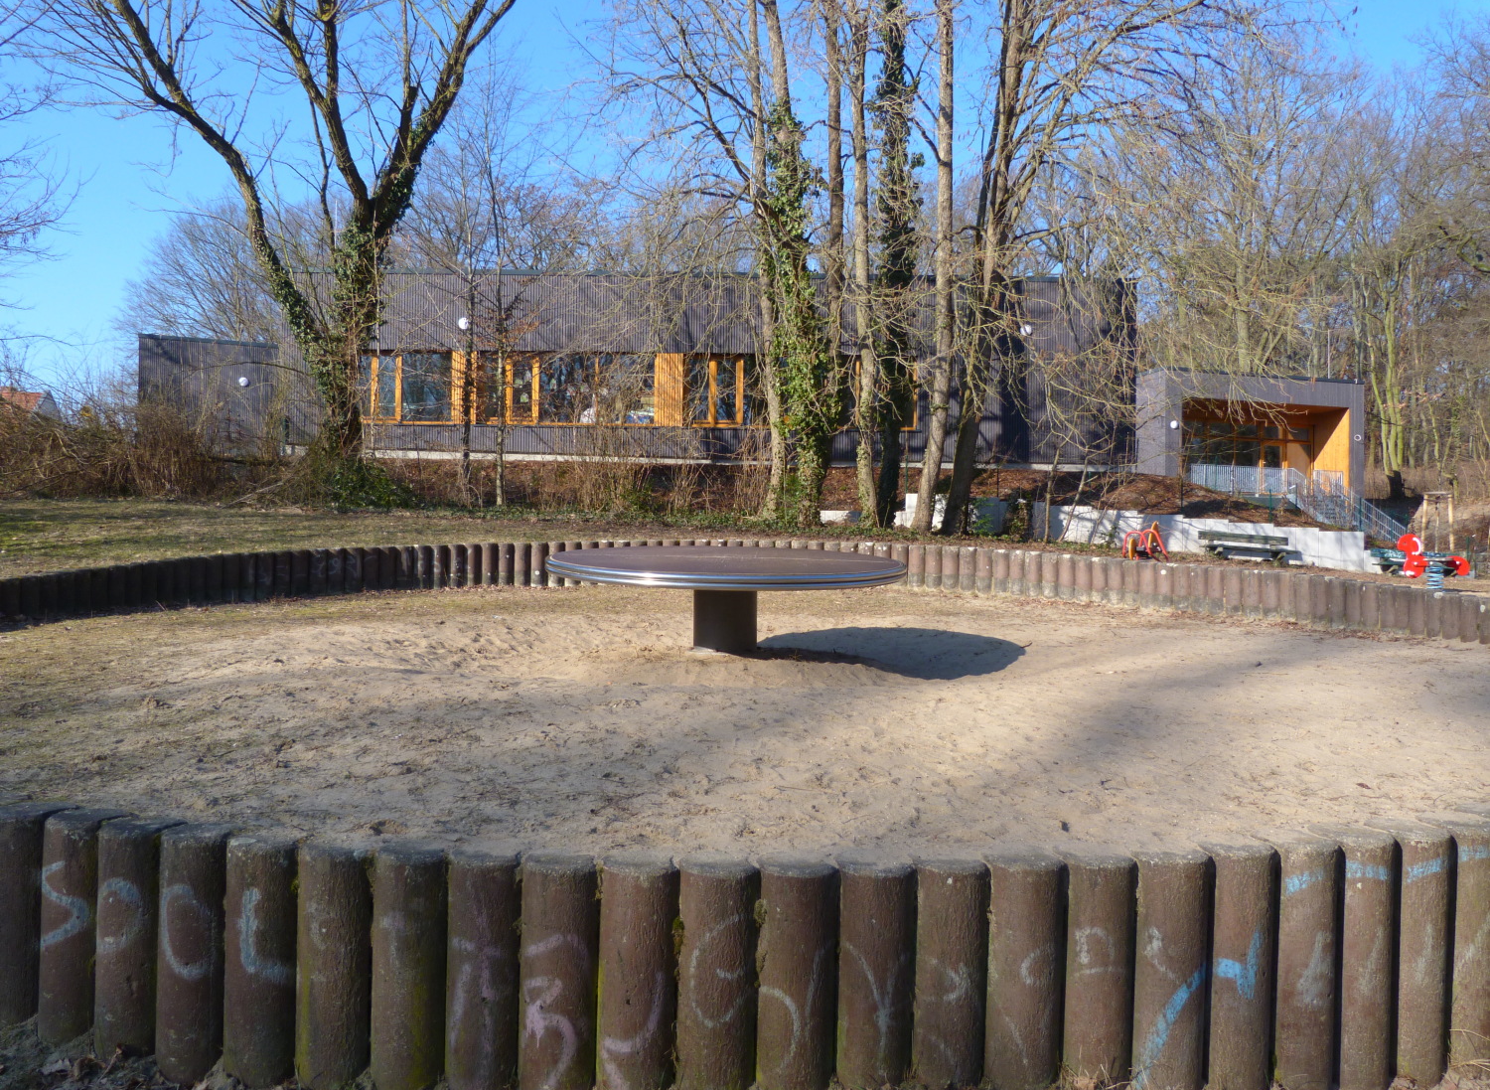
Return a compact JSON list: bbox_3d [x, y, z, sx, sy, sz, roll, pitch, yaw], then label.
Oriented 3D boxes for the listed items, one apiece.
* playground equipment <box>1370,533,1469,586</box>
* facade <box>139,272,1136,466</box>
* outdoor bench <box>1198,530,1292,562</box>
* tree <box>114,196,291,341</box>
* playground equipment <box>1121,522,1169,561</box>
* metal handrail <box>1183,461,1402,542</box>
[{"bbox_3d":[8.600,0.200,14.000,0.930,0.750,0.360,1,0,12],"label":"playground equipment"},{"bbox_3d":[-3.100,-4.850,36.300,28.000,5.300,11.500,1,0,4],"label":"facade"},{"bbox_3d":[10.950,0.090,24.450,1.950,0.680,0.620,1,0,0],"label":"outdoor bench"},{"bbox_3d":[-22.000,-8.000,47.000,8.800,12.000,8.400,1,0,0],"label":"tree"},{"bbox_3d":[6.600,-0.060,18.400,0.750,0.680,0.850,1,0,18],"label":"playground equipment"},{"bbox_3d":[20.300,-1.400,40.700,7.600,3.100,3.200,1,0,-22],"label":"metal handrail"}]

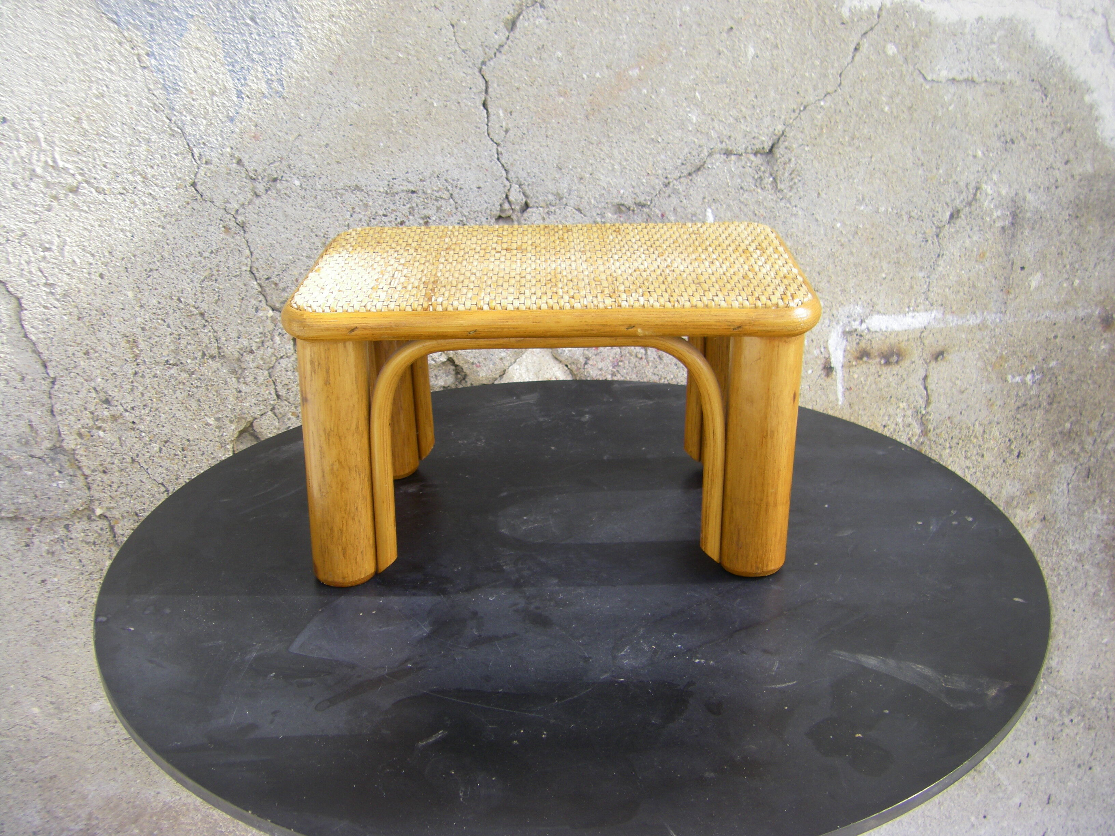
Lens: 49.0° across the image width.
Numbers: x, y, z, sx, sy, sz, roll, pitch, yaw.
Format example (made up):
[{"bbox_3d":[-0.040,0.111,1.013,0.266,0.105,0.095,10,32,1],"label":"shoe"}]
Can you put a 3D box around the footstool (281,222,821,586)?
[{"bbox_3d":[-0.003,-0.021,1.008,0.390,0.221,0.260,0,23,2],"label":"footstool"}]

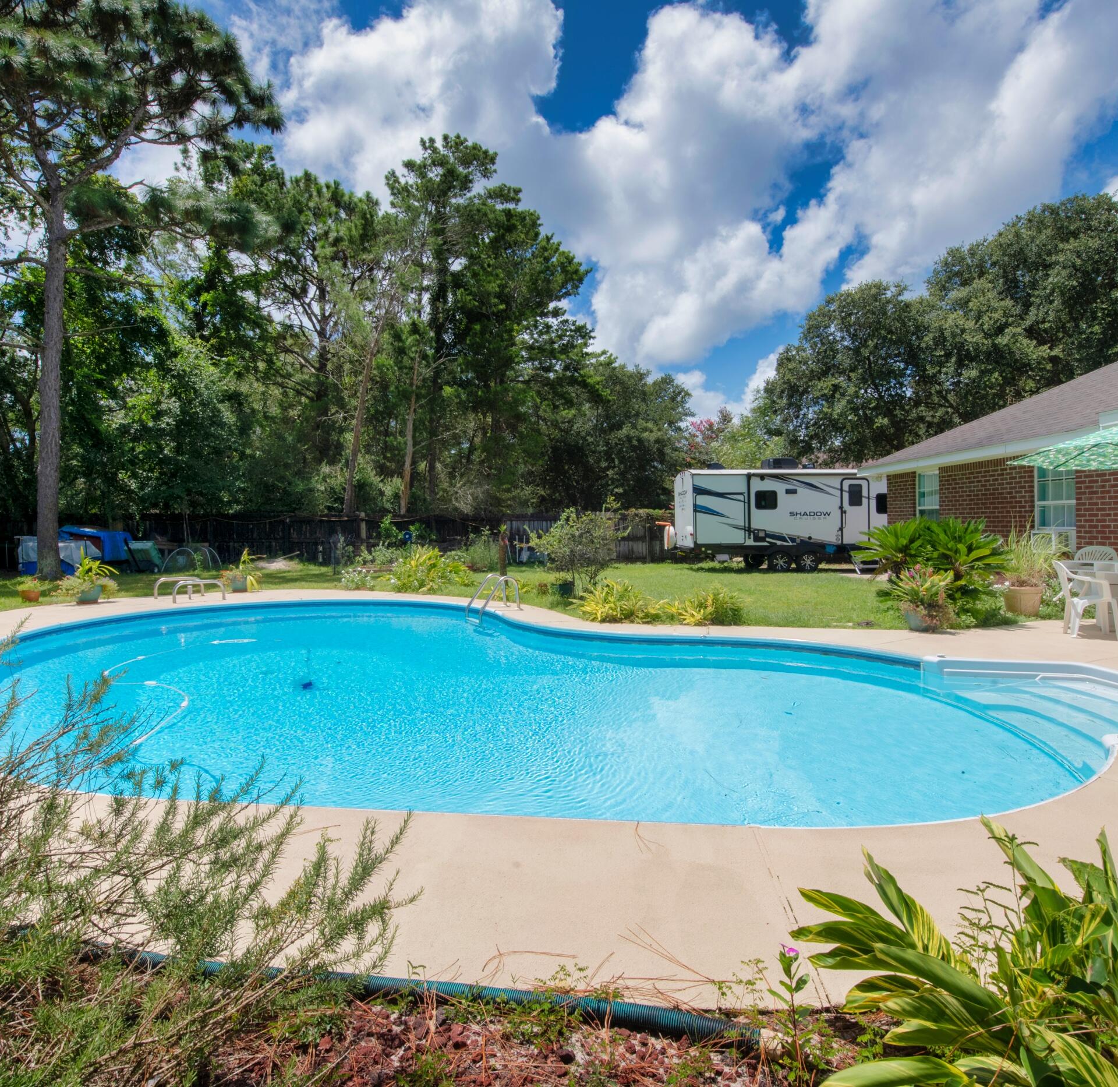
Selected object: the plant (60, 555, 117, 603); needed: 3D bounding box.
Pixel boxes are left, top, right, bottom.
[{"bbox_3d":[-7.712,0.606,10.419,0.770,0.770,0.750,-1,2,-36],"label":"plant"}]

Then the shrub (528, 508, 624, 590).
[{"bbox_3d":[0.360,0.090,12.500,1.800,1.570,1.650,0,1,0],"label":"shrub"}]

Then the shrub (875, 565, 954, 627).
[{"bbox_3d":[4.320,0.640,7.700,0.840,0.770,0.780,0,1,0],"label":"shrub"}]

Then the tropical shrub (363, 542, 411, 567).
[{"bbox_3d":[-5.073,0.338,18.715,1.300,0.750,1.200,0,2,-15],"label":"tropical shrub"}]

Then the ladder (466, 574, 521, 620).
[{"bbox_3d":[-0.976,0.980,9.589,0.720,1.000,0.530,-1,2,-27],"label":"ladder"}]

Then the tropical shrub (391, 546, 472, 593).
[{"bbox_3d":[-2.500,0.460,12.300,1.500,0.880,1.250,0,1,0],"label":"tropical shrub"}]

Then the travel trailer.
[{"bbox_3d":[7.300,-0.820,18.700,7.800,3.180,2.450,0,1,0],"label":"travel trailer"}]

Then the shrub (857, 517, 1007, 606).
[{"bbox_3d":[5.456,0.279,9.260,1.850,1.300,1.500,1,2,30],"label":"shrub"}]

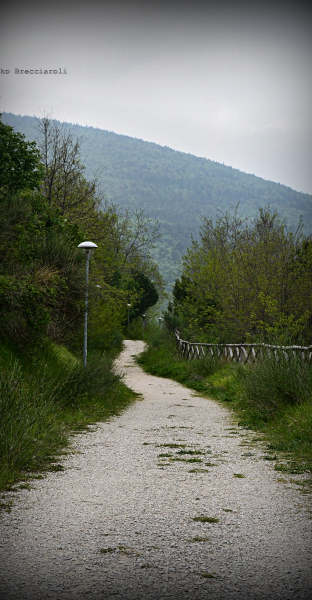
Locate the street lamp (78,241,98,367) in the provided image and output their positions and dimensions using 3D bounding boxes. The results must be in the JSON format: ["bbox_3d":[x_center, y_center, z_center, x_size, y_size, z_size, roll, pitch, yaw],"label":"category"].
[{"bbox_3d":[-2.043,0.177,31.000,0.580,3.850,0.580,1,-3,0],"label":"street lamp"}]

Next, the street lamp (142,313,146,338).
[{"bbox_3d":[-1.655,3.824,146.000,0.580,3.800,0.580,1,-3,0],"label":"street lamp"}]

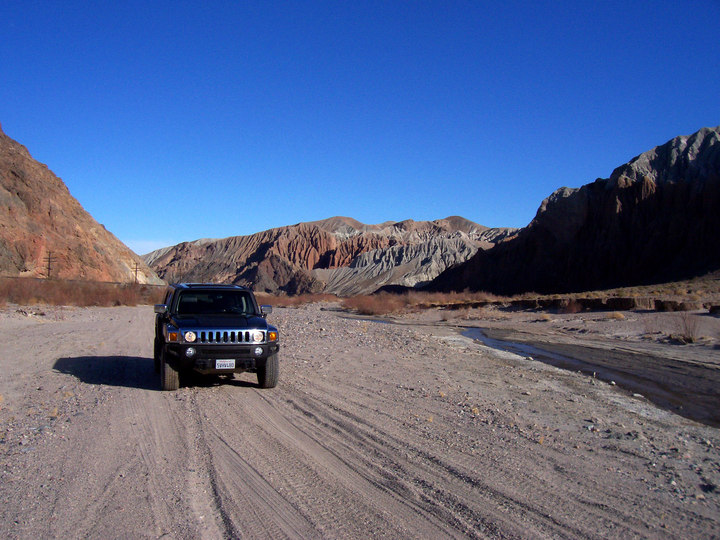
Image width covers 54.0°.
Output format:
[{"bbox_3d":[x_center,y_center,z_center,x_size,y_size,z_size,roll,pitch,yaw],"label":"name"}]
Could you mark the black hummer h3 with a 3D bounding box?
[{"bbox_3d":[-2.880,1.165,13.630,1.980,1.880,4.720,1,-2,-18],"label":"black hummer h3"}]

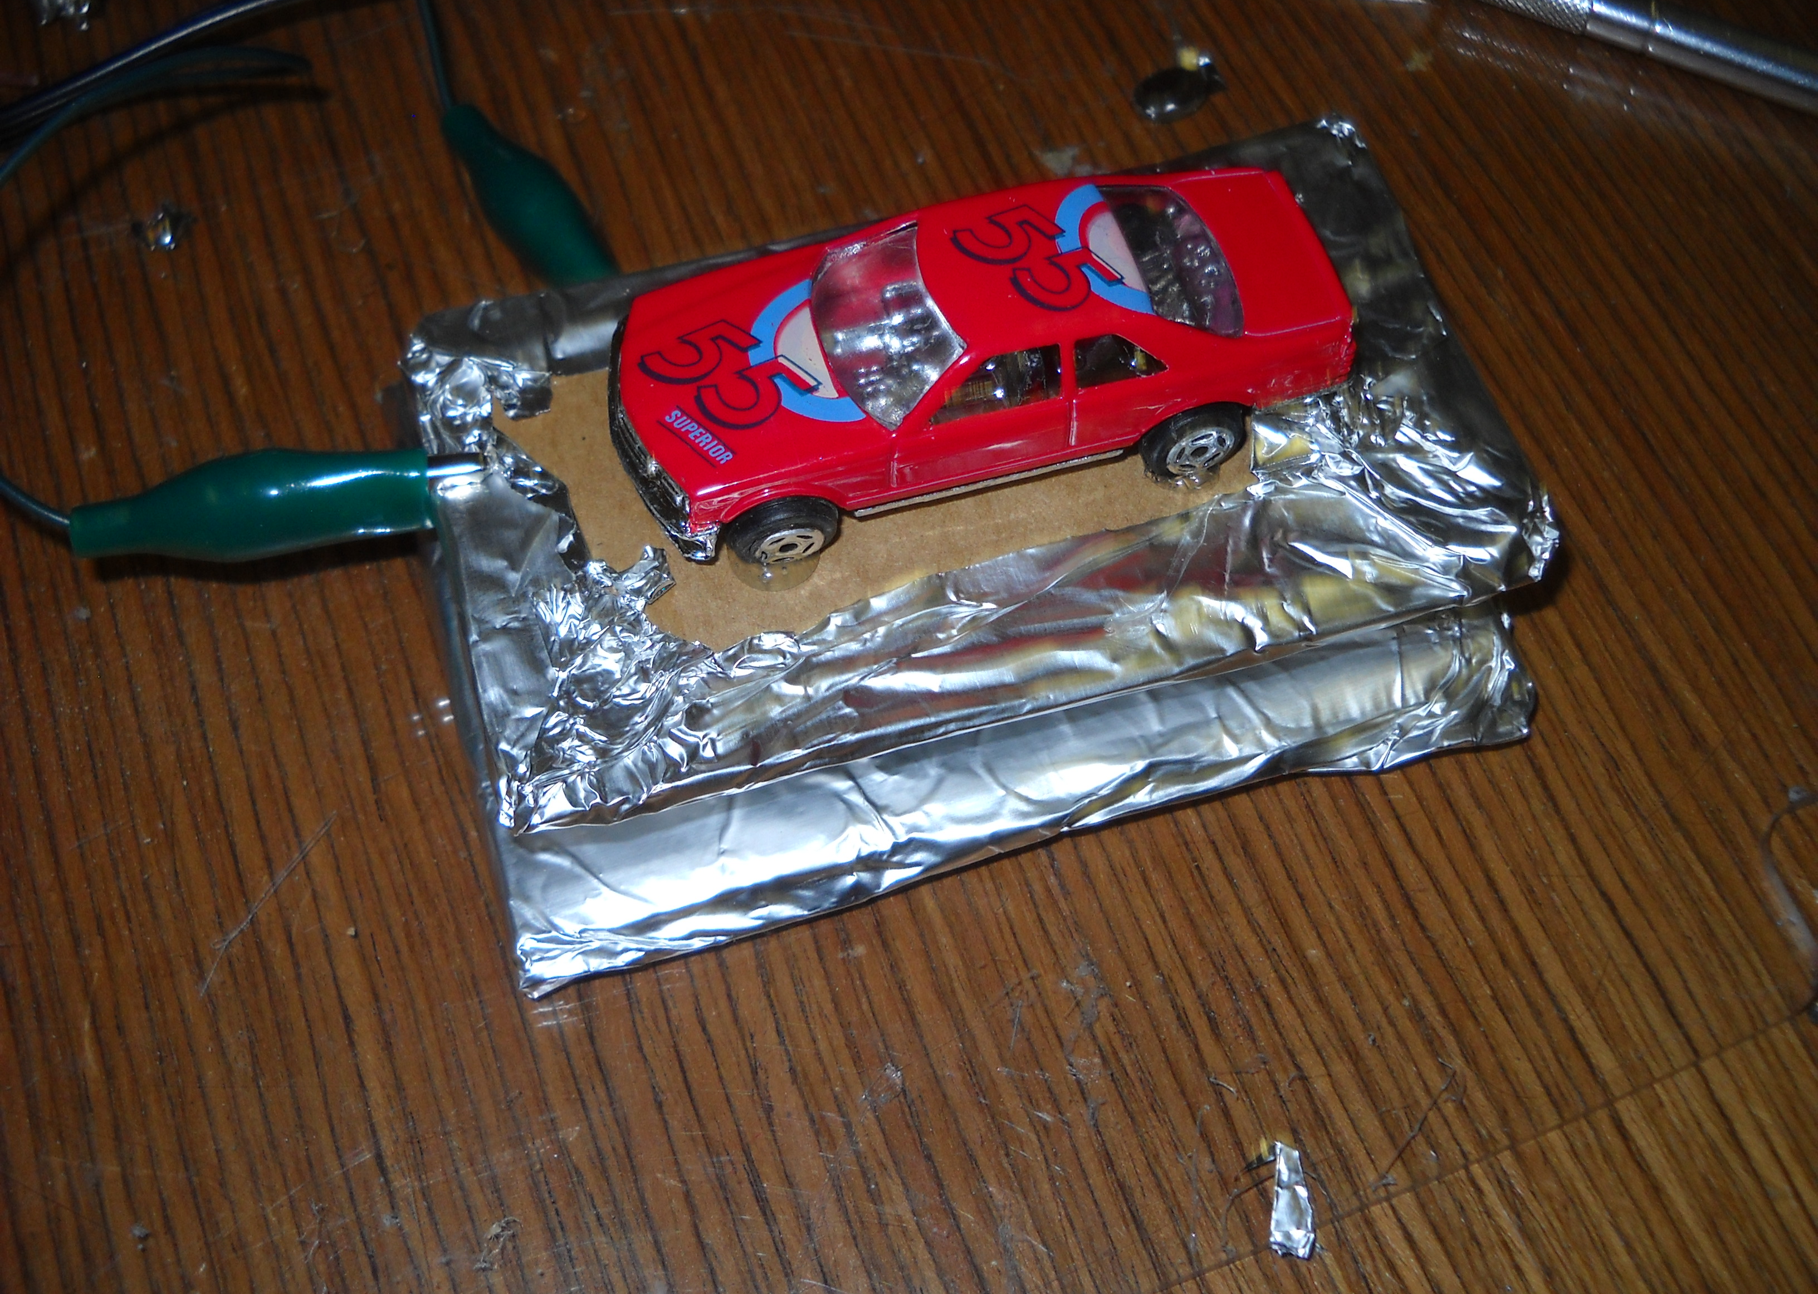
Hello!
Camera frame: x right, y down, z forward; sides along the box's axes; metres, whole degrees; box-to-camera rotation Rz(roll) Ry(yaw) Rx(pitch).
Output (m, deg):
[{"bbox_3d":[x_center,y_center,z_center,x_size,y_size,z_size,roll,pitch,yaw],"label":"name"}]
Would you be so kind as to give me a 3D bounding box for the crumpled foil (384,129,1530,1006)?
[{"bbox_3d":[0.007,-0.014,0.249,0.120,0.018,0.080,-14,62,-8],"label":"crumpled foil"}]

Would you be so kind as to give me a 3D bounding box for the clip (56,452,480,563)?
[{"bbox_3d":[-0.072,-0.017,0.245,0.050,0.013,0.012,-7,61,7],"label":"clip"}]

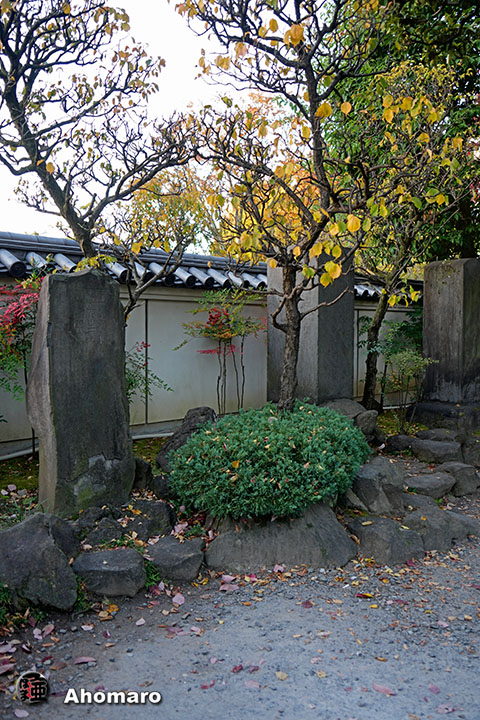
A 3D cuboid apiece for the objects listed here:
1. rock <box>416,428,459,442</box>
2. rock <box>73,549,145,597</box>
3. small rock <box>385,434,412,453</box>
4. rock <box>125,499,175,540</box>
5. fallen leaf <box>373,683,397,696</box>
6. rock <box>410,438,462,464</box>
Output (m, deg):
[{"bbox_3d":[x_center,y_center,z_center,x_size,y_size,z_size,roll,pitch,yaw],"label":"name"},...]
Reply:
[{"bbox_3d":[2.207,0.832,7.150,0.440,0.180,0.320,-1,3,-12],"label":"rock"},{"bbox_3d":[-0.745,1.206,3.659,0.404,0.200,0.300,0,1,-7],"label":"rock"},{"bbox_3d":[1.707,0.861,6.850,0.310,0.180,0.260,0,3,-9],"label":"small rock"},{"bbox_3d":[-0.603,1.070,4.292,0.330,0.200,0.330,0,1,-5],"label":"rock"},{"bbox_3d":[0.580,1.324,2.568,0.100,0.020,0.045,1,2,35],"label":"fallen leaf"},{"bbox_3d":[2.022,0.945,6.611,0.530,0.210,0.380,0,2,10],"label":"rock"}]

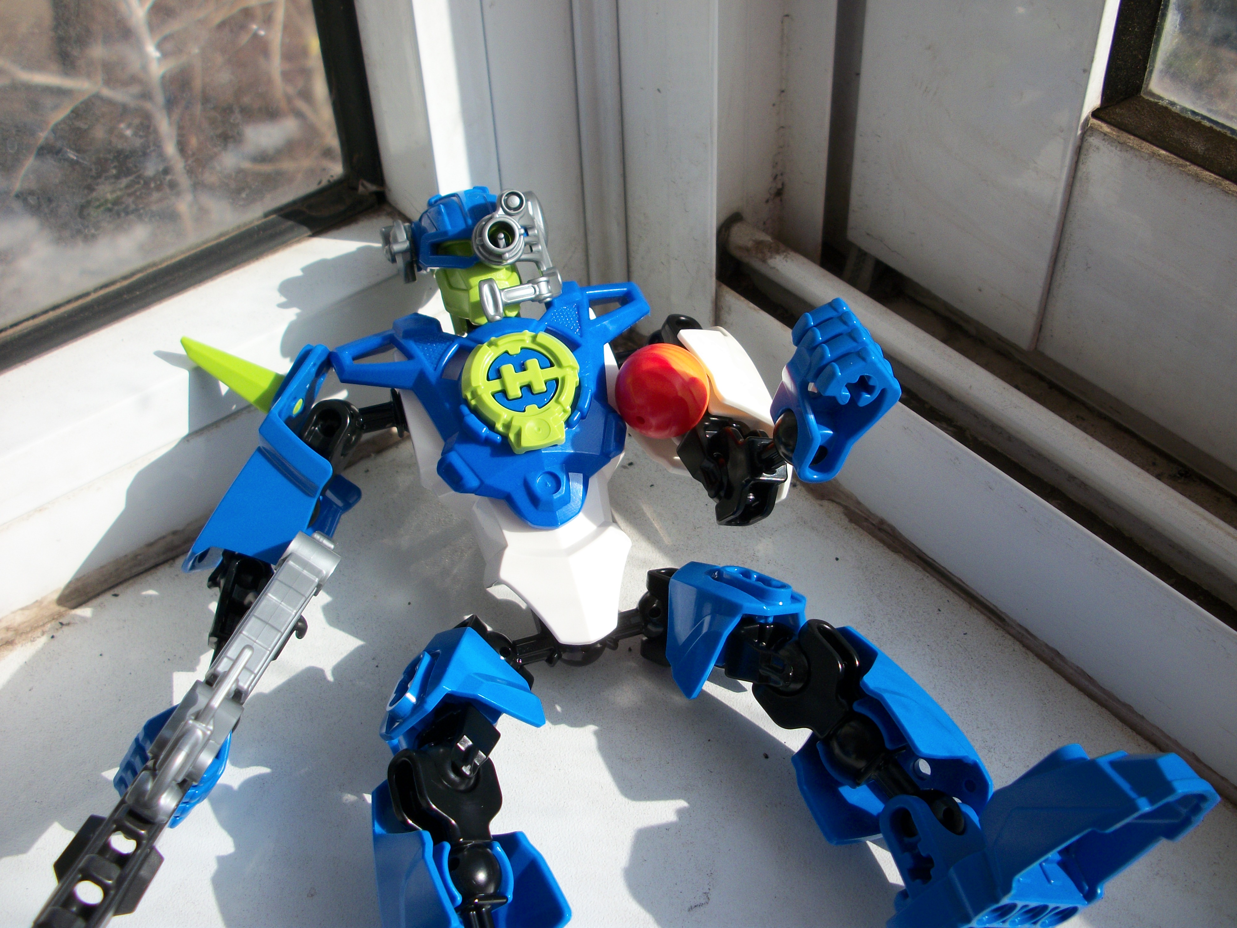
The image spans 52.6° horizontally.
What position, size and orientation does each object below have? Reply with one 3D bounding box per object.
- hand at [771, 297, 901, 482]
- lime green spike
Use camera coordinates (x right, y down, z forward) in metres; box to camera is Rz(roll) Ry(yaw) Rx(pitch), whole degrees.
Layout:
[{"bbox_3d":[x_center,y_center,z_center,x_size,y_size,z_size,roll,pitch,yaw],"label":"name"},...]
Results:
[{"bbox_3d":[0.036,-0.013,0.209,0.016,0.024,0.017,17,33,-42],"label":"hand"},{"bbox_3d":[-0.074,-0.018,0.240,0.029,0.007,0.007,27,47,30],"label":"lime green spike"}]

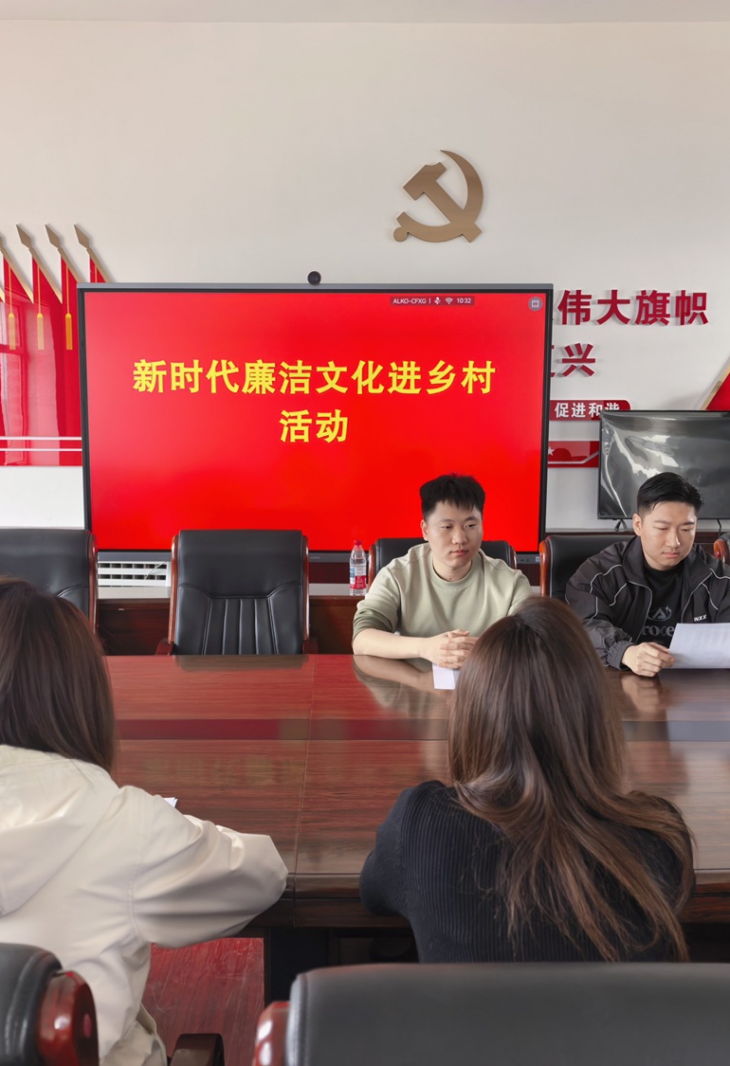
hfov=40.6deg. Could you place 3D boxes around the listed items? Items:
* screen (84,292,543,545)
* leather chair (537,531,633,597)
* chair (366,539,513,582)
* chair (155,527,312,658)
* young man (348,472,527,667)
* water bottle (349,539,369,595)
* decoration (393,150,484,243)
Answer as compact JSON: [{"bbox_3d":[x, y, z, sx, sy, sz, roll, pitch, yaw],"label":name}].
[{"bbox_3d":[-0.202,-0.447,4.161,1.940,1.156,0.090,0,6,0],"label":"screen"},{"bbox_3d":[0.866,0.551,3.374,0.630,1.040,0.680,0,6,0],"label":"leather chair"},{"bbox_3d":[0.252,0.582,3.010,0.600,1.064,0.630,0,7,0],"label":"chair"},{"bbox_3d":[-0.429,0.553,3.229,0.600,1.063,0.630,0,7,-2],"label":"chair"},{"bbox_3d":[0.241,0.462,3.001,0.560,1.300,0.740,0,6,0],"label":"young man"},{"bbox_3d":[-0.028,0.132,3.843,0.066,0.213,0.066,0,7,0],"label":"water bottle"},{"bbox_3d":[0.373,-1.693,4.962,0.459,0.456,0.030,0,6,0],"label":"decoration"}]

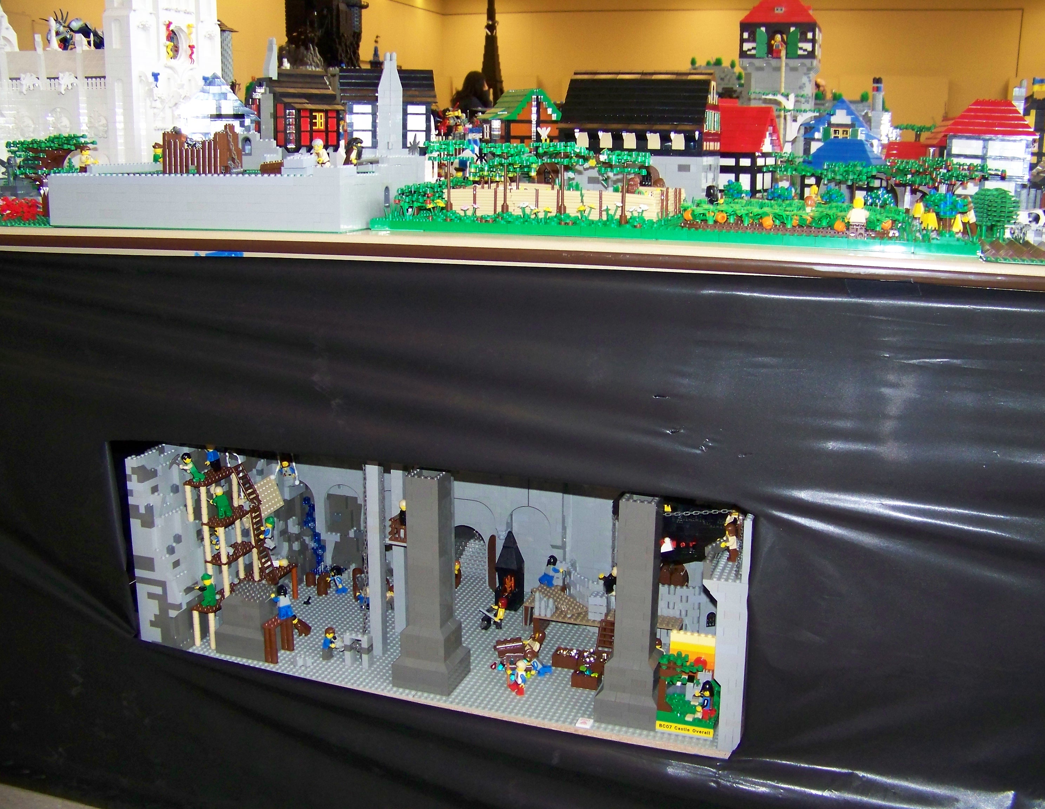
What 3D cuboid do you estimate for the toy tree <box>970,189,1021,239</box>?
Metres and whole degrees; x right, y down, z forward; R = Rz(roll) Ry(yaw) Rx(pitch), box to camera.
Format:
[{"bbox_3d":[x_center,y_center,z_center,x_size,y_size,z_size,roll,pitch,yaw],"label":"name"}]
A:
[{"bbox_3d":[0.469,-0.189,1.113,0.047,0.053,0.046,5,14,18],"label":"toy tree"}]

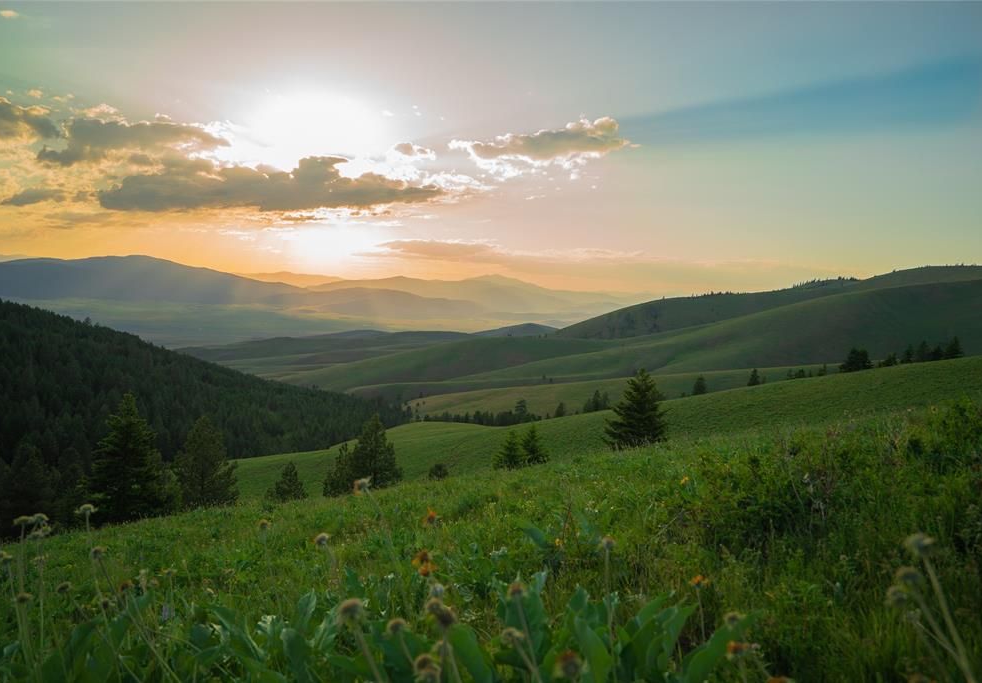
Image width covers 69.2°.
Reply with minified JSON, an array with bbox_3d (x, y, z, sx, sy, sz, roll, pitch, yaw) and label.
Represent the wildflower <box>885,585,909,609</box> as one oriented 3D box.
[{"bbox_3d":[0.686,0.430,1.200,0.038,0.038,0.038,0,3,0],"label":"wildflower"}]

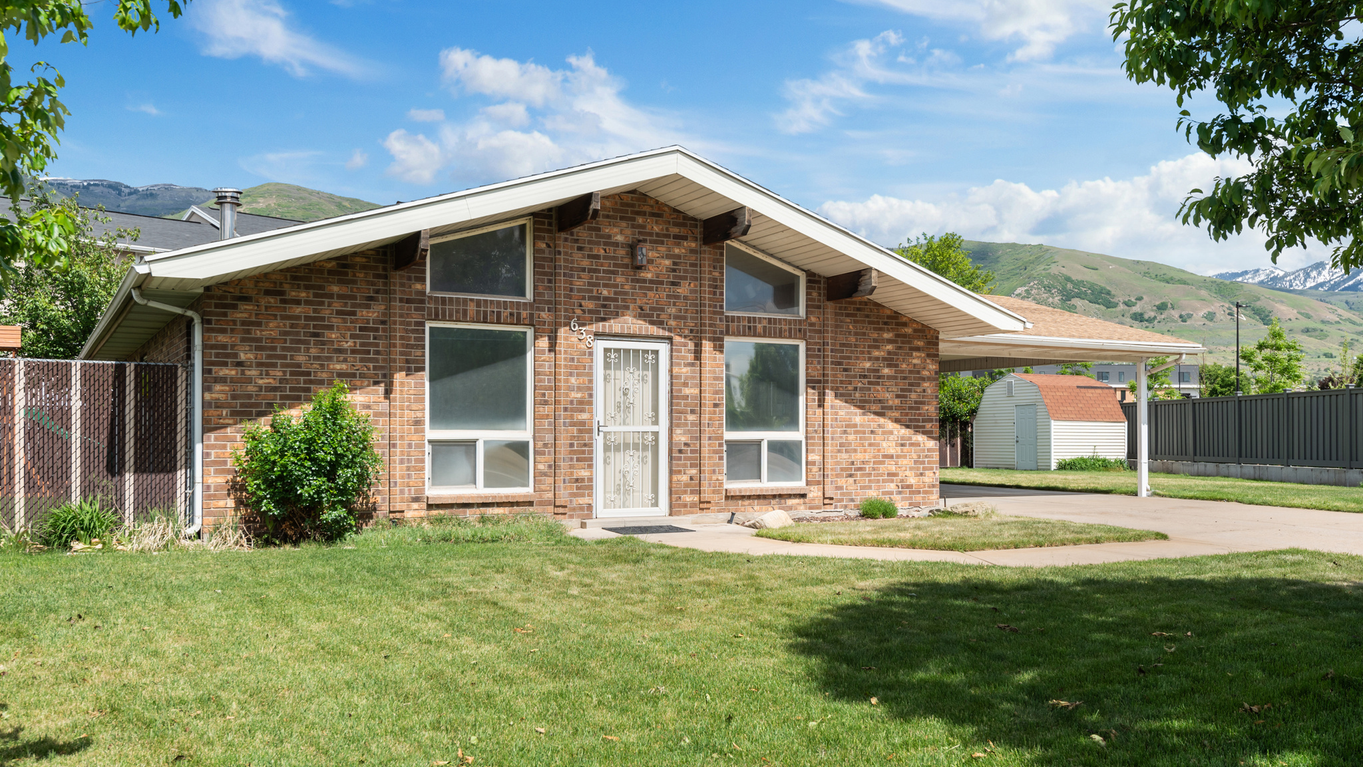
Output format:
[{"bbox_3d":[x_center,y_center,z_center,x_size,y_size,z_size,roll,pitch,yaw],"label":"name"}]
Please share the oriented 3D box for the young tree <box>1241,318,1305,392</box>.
[{"bbox_3d":[23.430,0.326,45.000,2.600,5.840,2.600,1,-2,-29],"label":"young tree"}]

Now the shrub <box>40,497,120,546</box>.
[{"bbox_3d":[-5.435,1.250,10.300,0.680,0.480,0.620,1,-2,-29],"label":"shrub"}]

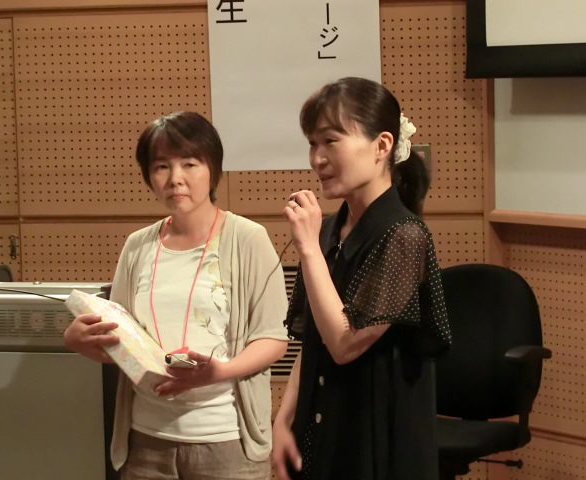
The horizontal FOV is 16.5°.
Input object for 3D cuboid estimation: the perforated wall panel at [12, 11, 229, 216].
[{"bbox_3d":[-0.598,-0.437,7.034,0.757,0.699,0.025,0,6,10],"label":"perforated wall panel"}]

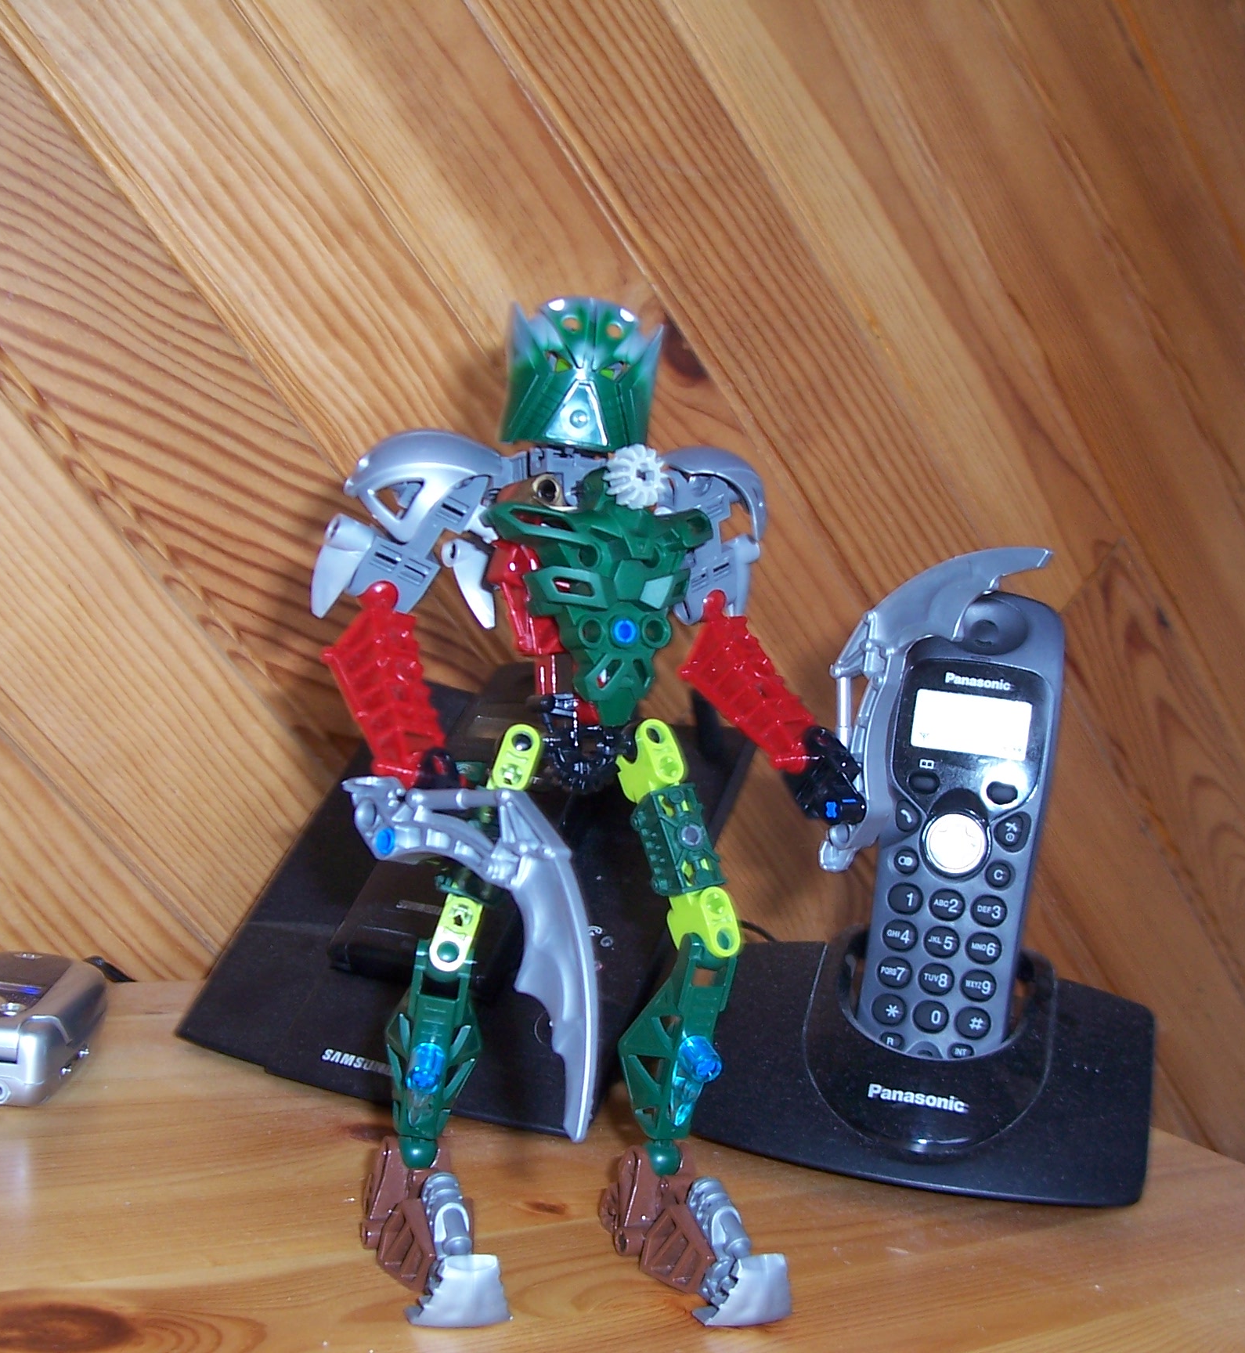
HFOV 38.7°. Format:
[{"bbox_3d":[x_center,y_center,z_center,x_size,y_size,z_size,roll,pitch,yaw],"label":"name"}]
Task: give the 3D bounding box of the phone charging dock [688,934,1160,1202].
[{"bbox_3d":[0.089,0.105,0.508,0.126,0.056,0.088,7,6,14],"label":"phone charging dock"}]

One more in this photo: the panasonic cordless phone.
[{"bbox_3d":[0.100,0.047,0.520,0.048,0.145,0.032,7,-9,15],"label":"panasonic cordless phone"}]

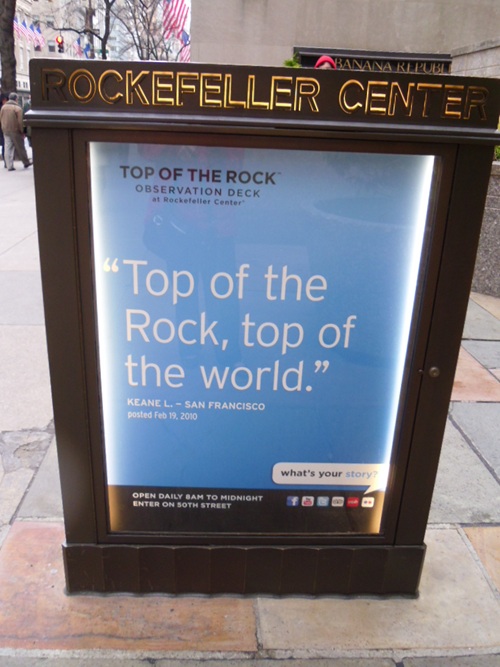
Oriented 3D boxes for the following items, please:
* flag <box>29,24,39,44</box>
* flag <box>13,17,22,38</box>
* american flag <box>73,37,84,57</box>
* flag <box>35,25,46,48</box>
[{"bbox_3d":[-30.609,-42.229,84.628,1.350,3.070,0.600,2,20,-2],"label":"flag"},{"bbox_3d":[-30.930,-40.675,79.447,1.260,2.940,0.600,2,20,-2],"label":"flag"},{"bbox_3d":[-31.177,-52.128,108.564,1.900,3.490,0.600,2,20,-2],"label":"american flag"},{"bbox_3d":[-30.657,-43.513,87.496,1.460,3.460,0.600,2,20,-2],"label":"flag"}]

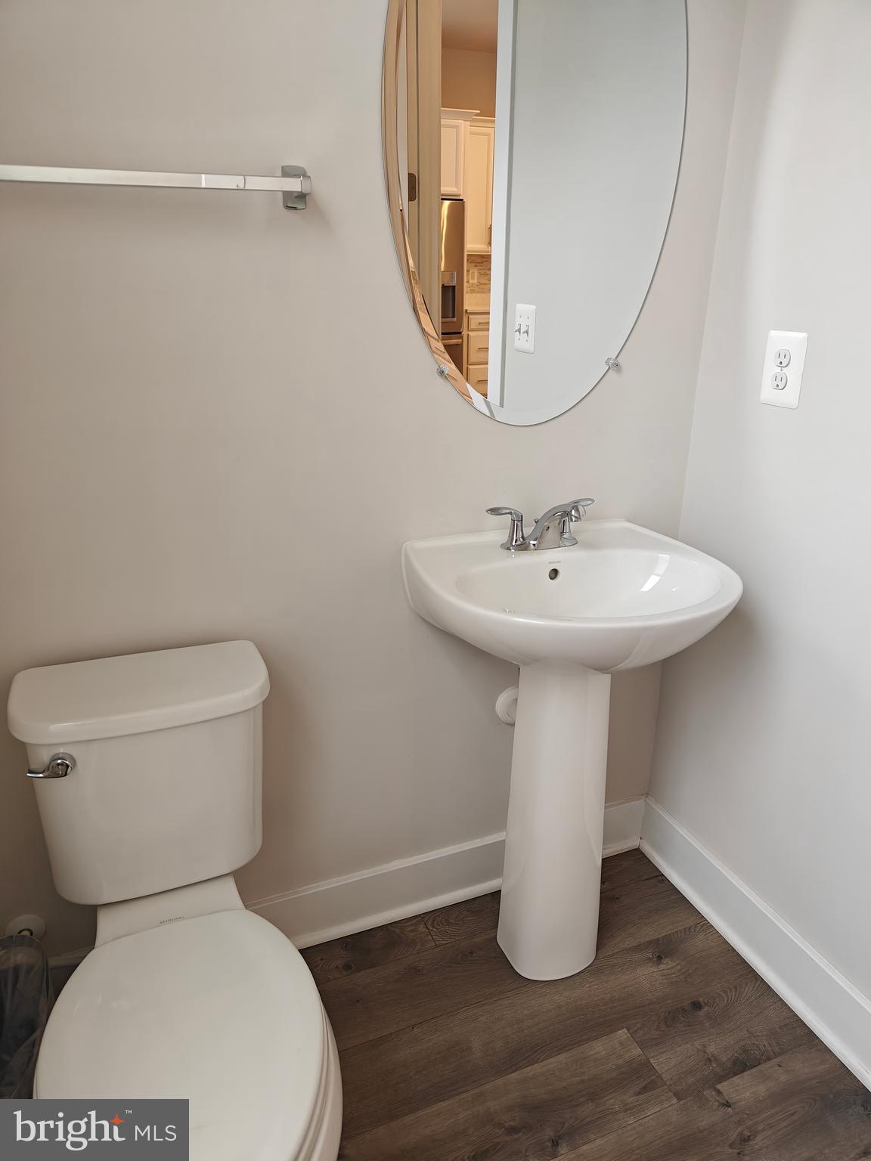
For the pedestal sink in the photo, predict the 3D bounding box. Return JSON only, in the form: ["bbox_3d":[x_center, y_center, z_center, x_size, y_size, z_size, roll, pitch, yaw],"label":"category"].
[{"bbox_3d":[0.252,0.382,1.536,0.535,0.865,0.458,-8,23,-21],"label":"pedestal sink"}]

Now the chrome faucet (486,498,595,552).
[{"bbox_3d":[0.220,-0.098,1.455,0.230,0.108,0.170,-8,23,-21],"label":"chrome faucet"}]

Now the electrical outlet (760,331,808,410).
[{"bbox_3d":[0.606,-0.371,1.409,0.008,0.125,0.082,-8,23,-21],"label":"electrical outlet"}]

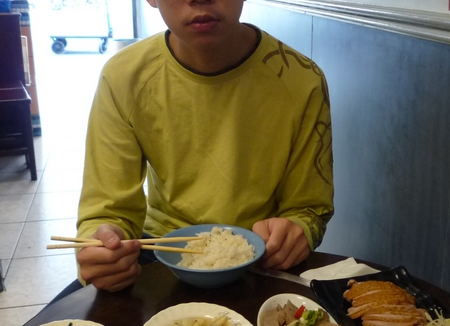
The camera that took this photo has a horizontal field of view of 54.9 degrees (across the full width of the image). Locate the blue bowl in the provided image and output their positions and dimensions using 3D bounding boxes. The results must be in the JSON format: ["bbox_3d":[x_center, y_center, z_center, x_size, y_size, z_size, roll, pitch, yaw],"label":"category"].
[{"bbox_3d":[-0.019,0.135,0.588,0.147,0.053,0.147,0,16,0],"label":"blue bowl"}]

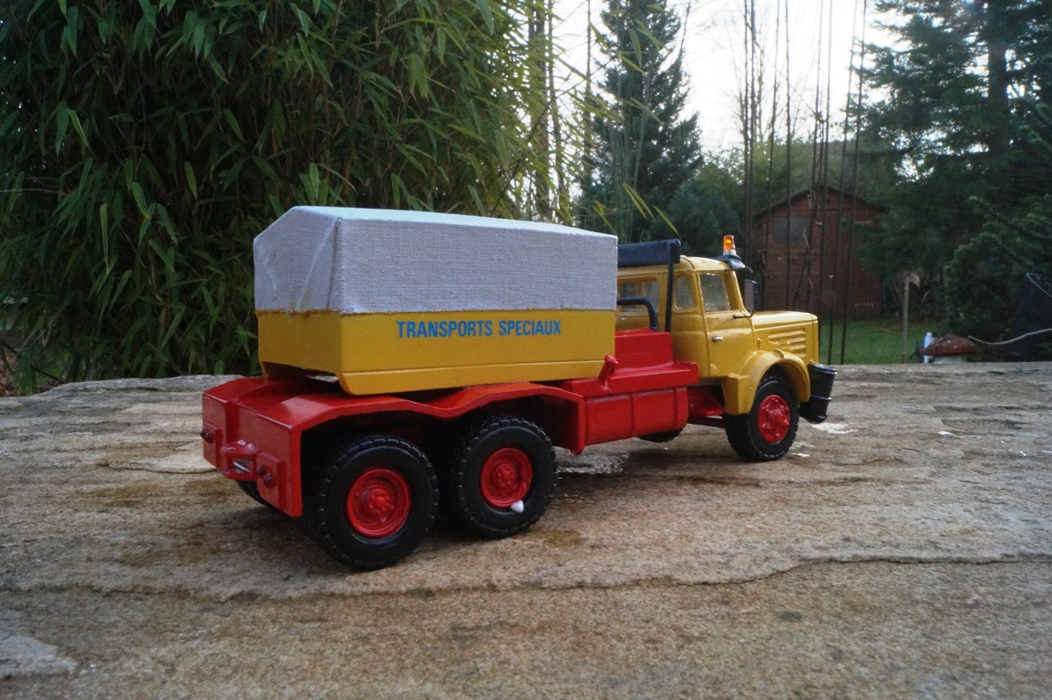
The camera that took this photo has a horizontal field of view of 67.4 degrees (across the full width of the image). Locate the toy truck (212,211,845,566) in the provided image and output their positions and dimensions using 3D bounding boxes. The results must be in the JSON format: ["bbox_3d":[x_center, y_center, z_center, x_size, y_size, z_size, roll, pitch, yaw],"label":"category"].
[{"bbox_3d":[0.015,0.002,0.257,0.221,0.084,0.071,-3,5,-38],"label":"toy truck"}]

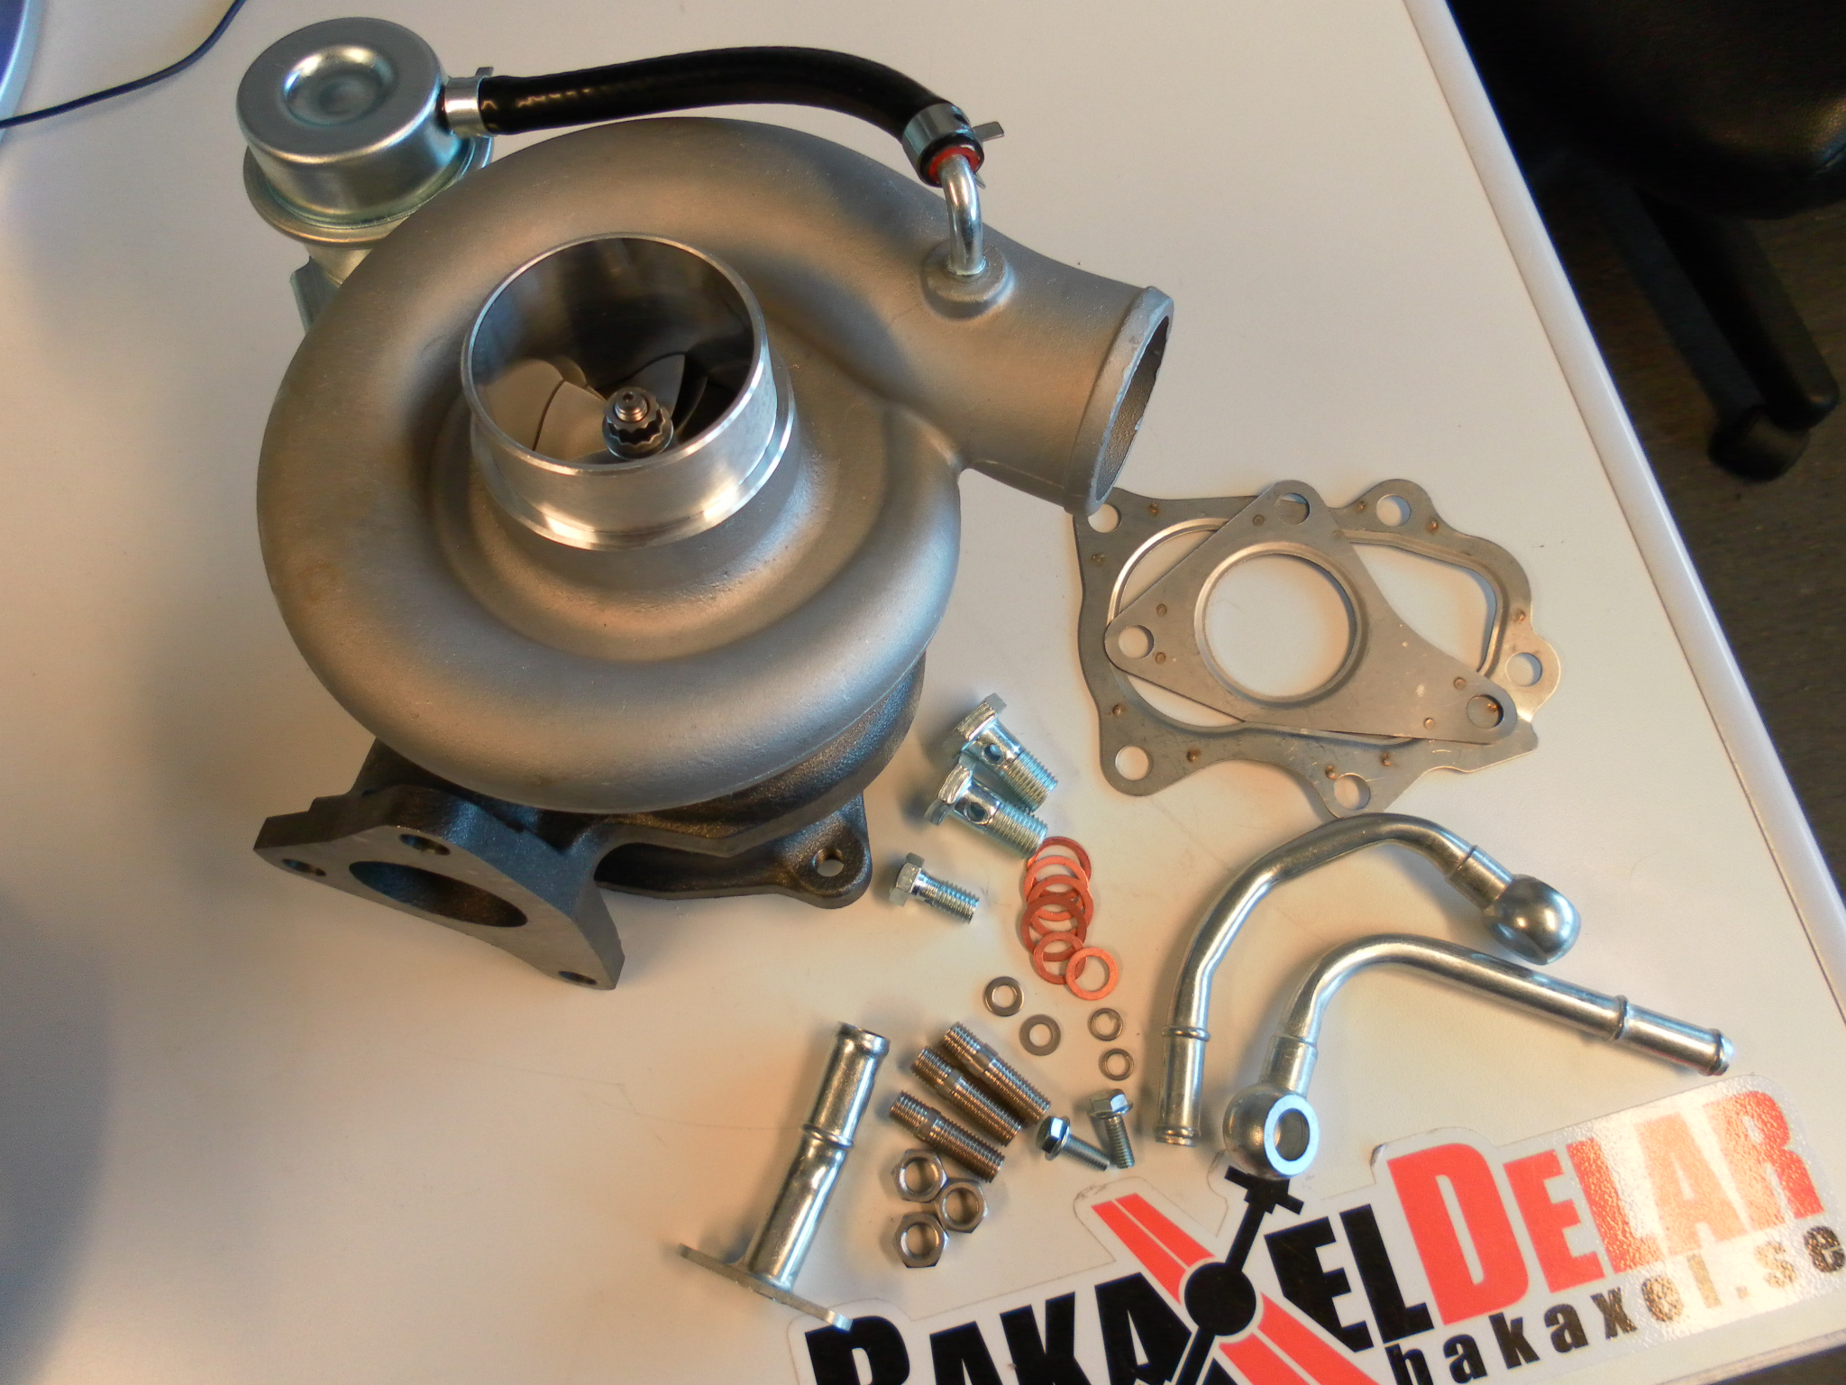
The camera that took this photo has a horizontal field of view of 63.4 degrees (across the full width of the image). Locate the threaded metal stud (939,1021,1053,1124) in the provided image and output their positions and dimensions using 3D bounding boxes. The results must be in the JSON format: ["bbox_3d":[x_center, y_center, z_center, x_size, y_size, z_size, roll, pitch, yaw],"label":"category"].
[{"bbox_3d":[0.021,0.111,0.434,0.035,0.010,0.010,39,77,11],"label":"threaded metal stud"}]

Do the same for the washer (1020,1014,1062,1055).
[{"bbox_3d":[0.035,0.101,0.442,0.012,0.001,0.012,0,73,1],"label":"washer"}]

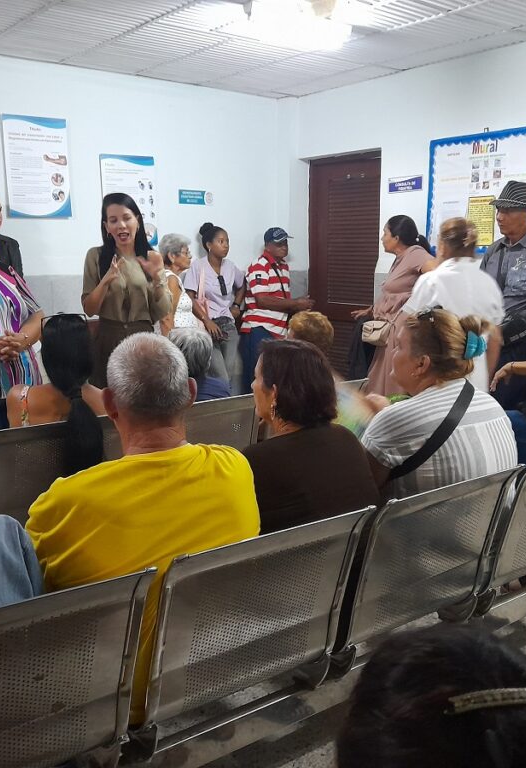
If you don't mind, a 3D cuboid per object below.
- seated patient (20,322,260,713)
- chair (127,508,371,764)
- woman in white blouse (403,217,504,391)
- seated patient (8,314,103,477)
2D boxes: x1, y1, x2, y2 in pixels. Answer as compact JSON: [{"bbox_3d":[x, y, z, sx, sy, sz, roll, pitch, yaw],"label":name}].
[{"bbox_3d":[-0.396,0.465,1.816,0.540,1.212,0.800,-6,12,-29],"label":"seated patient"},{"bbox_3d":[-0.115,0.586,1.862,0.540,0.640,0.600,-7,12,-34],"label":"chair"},{"bbox_3d":[1.025,-0.110,4.010,0.480,1.566,0.330,-3,11,-17],"label":"woman in white blouse"},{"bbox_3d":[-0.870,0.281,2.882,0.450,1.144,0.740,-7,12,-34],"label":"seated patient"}]

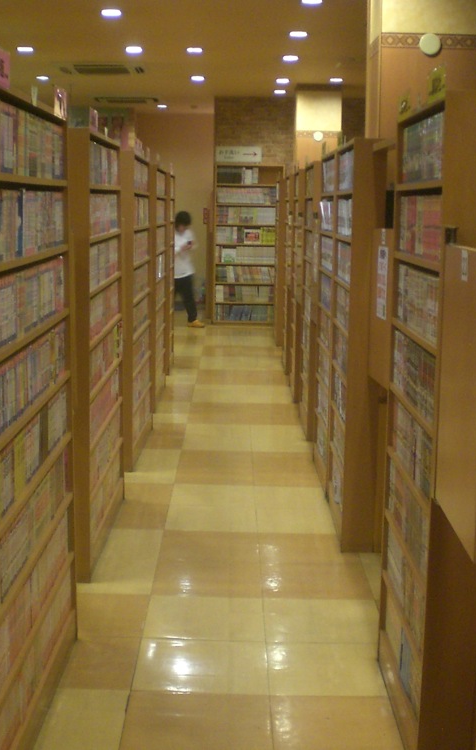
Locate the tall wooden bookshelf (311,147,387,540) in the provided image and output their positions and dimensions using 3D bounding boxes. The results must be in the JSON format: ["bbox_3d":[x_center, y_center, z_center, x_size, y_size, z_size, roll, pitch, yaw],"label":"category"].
[{"bbox_3d":[0.563,-0.237,5.793,0.155,1.862,1.790,1,9,0],"label":"tall wooden bookshelf"}]

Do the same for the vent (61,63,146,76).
[{"bbox_3d":[-1.429,-3.240,11.677,0.880,0.050,0.880,1,9,0],"label":"vent"}]

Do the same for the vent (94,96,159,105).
[{"bbox_3d":[-1.520,-3.752,15.038,0.880,0.050,0.880,1,9,0],"label":"vent"}]

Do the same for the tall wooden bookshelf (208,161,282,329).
[{"bbox_3d":[0.142,-1.739,14.777,0.910,2.120,0.240,1,9,0],"label":"tall wooden bookshelf"}]

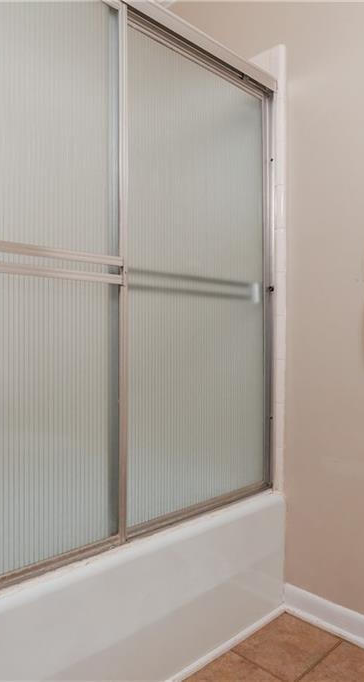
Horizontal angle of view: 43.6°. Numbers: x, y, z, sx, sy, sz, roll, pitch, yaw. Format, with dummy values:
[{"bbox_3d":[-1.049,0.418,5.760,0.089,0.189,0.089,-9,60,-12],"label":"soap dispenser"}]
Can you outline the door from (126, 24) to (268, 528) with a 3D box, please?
[{"bbox_3d":[0.060,-0.184,1.405,0.667,1.400,0.035,0,0,-42],"label":"door"}]

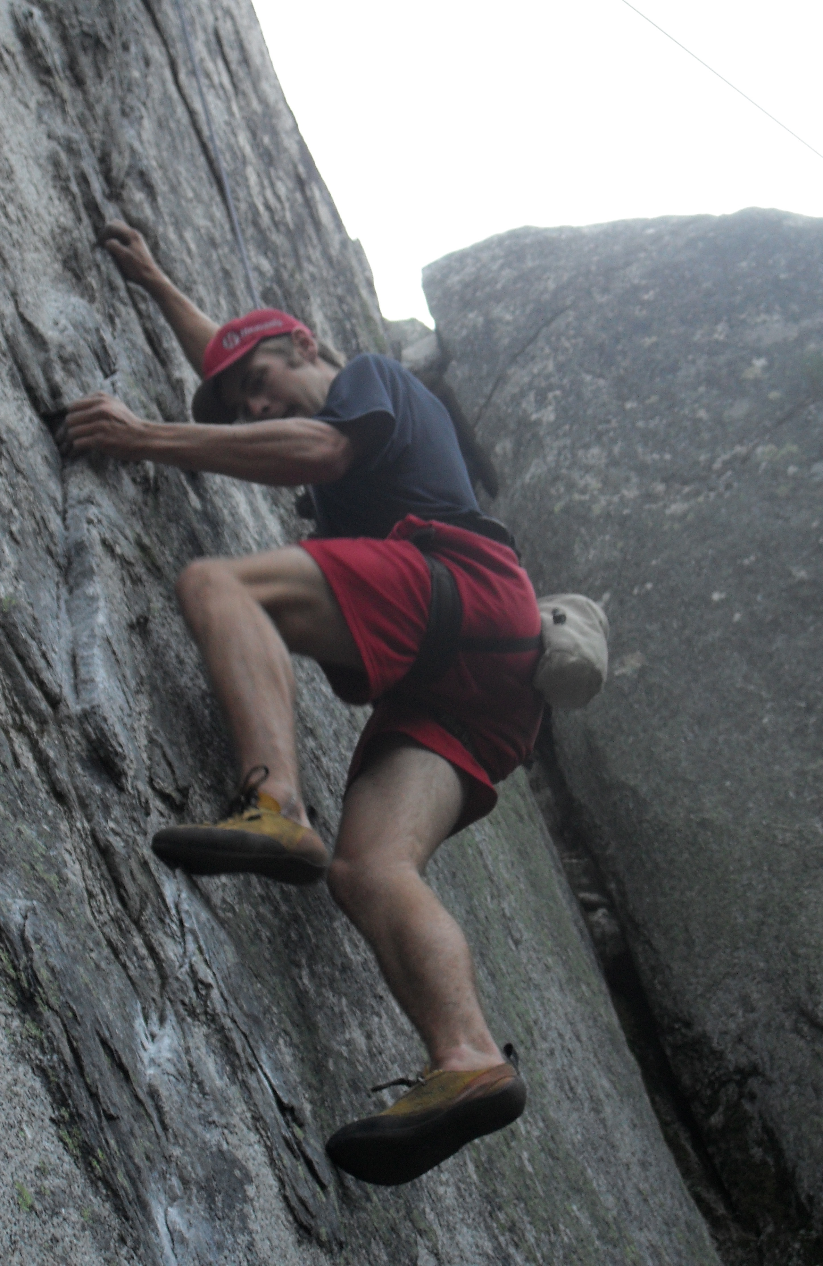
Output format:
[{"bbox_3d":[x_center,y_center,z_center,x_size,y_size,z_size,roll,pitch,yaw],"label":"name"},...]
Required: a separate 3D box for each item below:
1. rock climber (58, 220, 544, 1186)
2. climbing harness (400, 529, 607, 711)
[{"bbox_3d":[-0.155,0.010,3.140,0.640,1.500,0.480,-21,-32,21],"label":"rock climber"},{"bbox_3d":[0.118,-0.010,3.100,0.340,0.280,0.330,-17,-30,24],"label":"climbing harness"}]

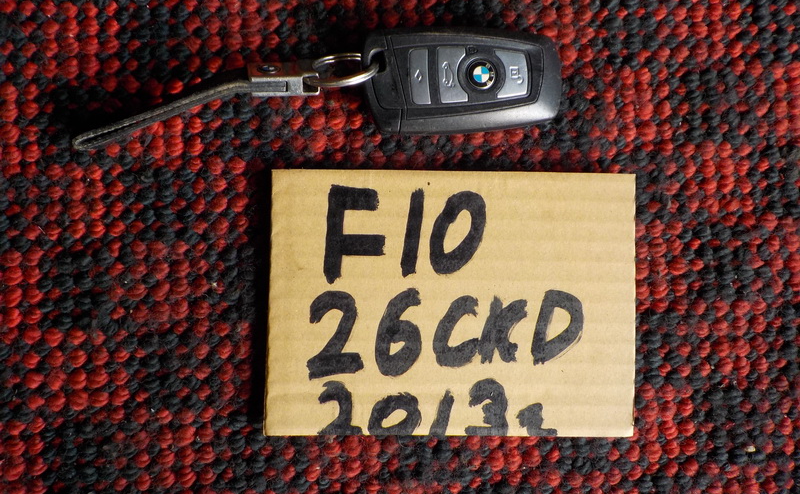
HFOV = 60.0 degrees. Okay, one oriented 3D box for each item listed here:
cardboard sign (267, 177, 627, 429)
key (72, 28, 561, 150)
[{"bbox_3d":[0.020,0.022,0.271,0.143,0.004,0.103,1,88,-1],"label":"cardboard sign"},{"bbox_3d":[-0.032,-0.061,0.267,0.188,0.018,0.047,0,88,-1],"label":"key"}]

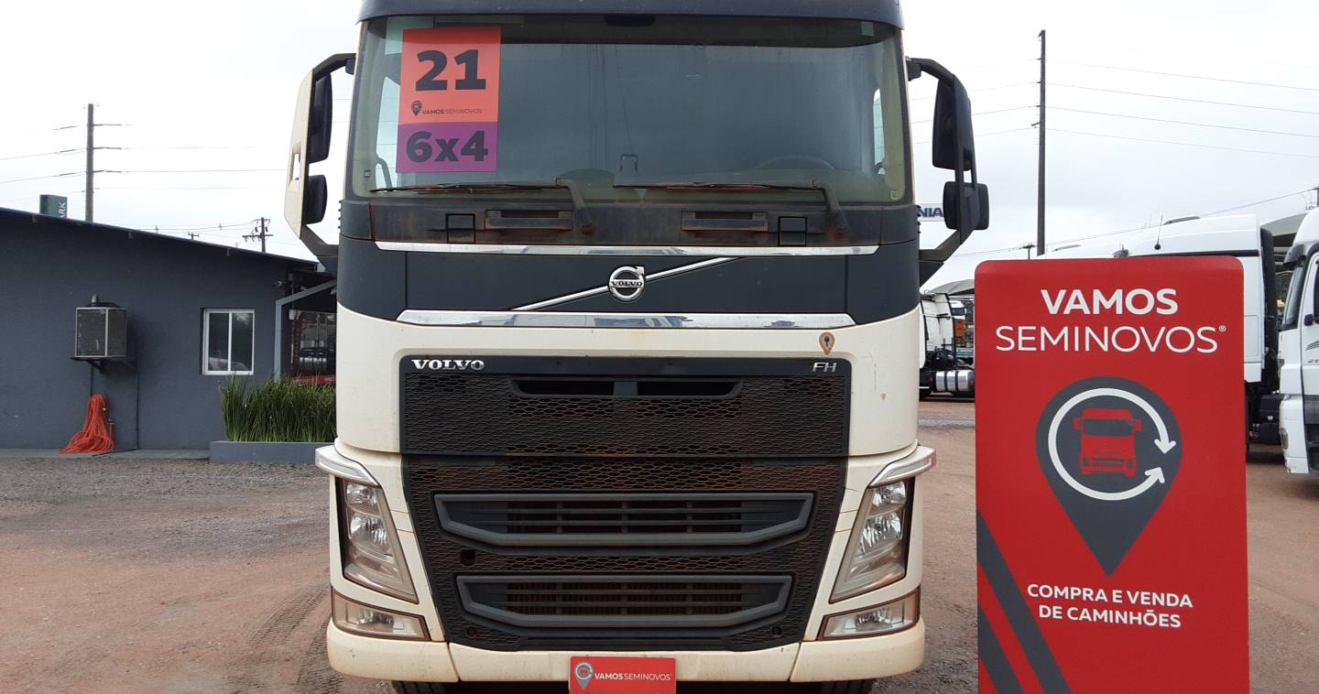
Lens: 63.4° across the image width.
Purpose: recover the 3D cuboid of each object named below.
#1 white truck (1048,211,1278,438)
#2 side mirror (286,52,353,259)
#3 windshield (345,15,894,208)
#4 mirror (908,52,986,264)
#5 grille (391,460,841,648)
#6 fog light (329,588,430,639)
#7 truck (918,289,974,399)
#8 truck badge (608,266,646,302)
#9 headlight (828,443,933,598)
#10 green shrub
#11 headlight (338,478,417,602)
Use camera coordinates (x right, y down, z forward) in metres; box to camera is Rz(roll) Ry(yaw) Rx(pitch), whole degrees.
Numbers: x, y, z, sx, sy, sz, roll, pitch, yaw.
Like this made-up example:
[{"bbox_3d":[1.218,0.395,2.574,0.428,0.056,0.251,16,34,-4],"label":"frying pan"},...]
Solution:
[{"bbox_3d":[10.460,-0.110,16.750,6.200,3.750,2.500,0,-1,37],"label":"white truck"},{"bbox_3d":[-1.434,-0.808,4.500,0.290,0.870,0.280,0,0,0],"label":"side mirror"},{"bbox_3d":[-0.125,-0.955,4.370,2.270,0.790,0.330,0,0,0],"label":"windshield"},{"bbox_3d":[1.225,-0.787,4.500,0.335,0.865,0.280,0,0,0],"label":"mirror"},{"bbox_3d":[-0.136,0.797,4.140,1.730,0.755,0.150,0,0,0],"label":"grille"},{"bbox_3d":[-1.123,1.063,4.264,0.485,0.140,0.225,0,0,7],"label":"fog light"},{"bbox_3d":[10.200,0.090,37.300,6.000,3.800,2.500,0,0,37],"label":"truck"},{"bbox_3d":[-0.125,-0.246,4.120,0.143,0.143,0.035,0,0,0],"label":"truck badge"},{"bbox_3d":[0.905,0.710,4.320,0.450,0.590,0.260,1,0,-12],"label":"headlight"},{"bbox_3d":[-5.780,0.960,16.300,2.000,1.020,0.850,0,0,0],"label":"green shrub"},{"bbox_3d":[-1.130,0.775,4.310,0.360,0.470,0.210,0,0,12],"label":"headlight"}]

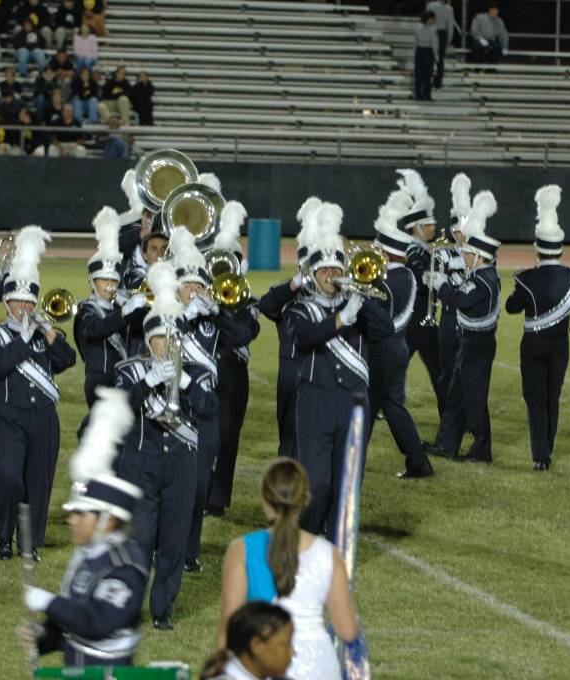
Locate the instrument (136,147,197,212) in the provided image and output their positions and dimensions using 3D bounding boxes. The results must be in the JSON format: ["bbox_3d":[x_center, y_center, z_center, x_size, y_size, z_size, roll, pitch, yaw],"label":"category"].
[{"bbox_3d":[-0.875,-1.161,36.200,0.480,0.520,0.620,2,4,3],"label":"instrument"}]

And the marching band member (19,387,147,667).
[{"bbox_3d":[-0.771,1.210,19.072,0.520,2.060,0.520,0,4,-20],"label":"marching band member"}]

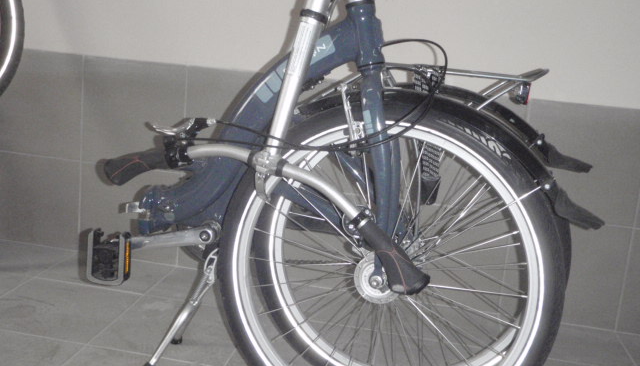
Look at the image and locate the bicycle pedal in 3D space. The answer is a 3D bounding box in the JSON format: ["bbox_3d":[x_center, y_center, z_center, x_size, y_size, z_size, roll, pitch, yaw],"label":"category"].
[{"bbox_3d":[-0.390,0.137,1.222,0.071,0.096,0.035,7,13,8],"label":"bicycle pedal"}]

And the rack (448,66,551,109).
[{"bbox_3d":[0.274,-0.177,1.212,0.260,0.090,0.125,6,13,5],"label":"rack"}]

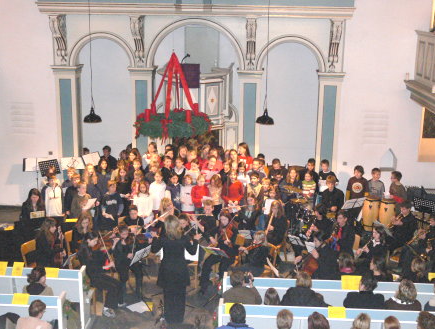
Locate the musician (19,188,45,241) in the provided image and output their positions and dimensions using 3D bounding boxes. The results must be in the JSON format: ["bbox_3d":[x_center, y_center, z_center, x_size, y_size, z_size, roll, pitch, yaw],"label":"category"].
[{"bbox_3d":[-3.512,1.054,12.318,0.480,1.250,0.650,-1,12,-8],"label":"musician"}]

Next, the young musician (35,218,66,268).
[{"bbox_3d":[-2.530,1.511,10.266,0.750,1.260,0.520,10,15,36],"label":"young musician"}]

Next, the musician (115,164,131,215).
[{"bbox_3d":[-1.829,0.749,12.548,0.420,1.483,0.320,-2,14,-11],"label":"musician"}]

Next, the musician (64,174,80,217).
[{"bbox_3d":[-2.725,0.847,12.267,0.400,1.358,0.300,-1,14,-8],"label":"musician"}]

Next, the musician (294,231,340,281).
[{"bbox_3d":[1.389,1.632,9.978,0.800,1.254,0.580,-3,14,-17],"label":"musician"}]

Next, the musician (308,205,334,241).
[{"bbox_3d":[1.659,1.319,11.257,0.750,1.260,0.520,-7,16,-29],"label":"musician"}]

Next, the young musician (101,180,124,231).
[{"bbox_3d":[-2.018,0.971,12.449,0.440,1.400,0.320,-2,13,-11],"label":"young musician"}]

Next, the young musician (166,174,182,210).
[{"bbox_3d":[-0.876,0.815,13.169,0.400,1.330,0.300,-1,14,-7],"label":"young musician"}]

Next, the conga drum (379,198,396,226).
[{"bbox_3d":[3.676,1.074,13.942,0.370,0.690,0.370,1,14,0],"label":"conga drum"}]

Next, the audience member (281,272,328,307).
[{"bbox_3d":[1.078,1.965,8.407,0.550,1.347,0.750,2,14,4],"label":"audience member"}]

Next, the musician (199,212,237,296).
[{"bbox_3d":[0.007,1.431,10.778,0.520,1.290,0.750,13,19,39],"label":"musician"}]

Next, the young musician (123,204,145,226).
[{"bbox_3d":[-1.479,1.350,11.452,0.500,1.230,0.680,-3,15,-15],"label":"young musician"}]

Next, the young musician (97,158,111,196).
[{"bbox_3d":[-2.345,0.651,13.353,0.420,1.530,0.300,-1,12,-8],"label":"young musician"}]

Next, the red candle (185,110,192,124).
[{"bbox_3d":[-0.491,-0.810,11.151,0.100,0.230,0.100,1,14,0],"label":"red candle"}]

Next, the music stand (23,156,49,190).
[{"bbox_3d":[-4.015,0.506,14.343,0.520,1.340,0.420,1,14,0],"label":"music stand"}]

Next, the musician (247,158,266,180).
[{"bbox_3d":[0.795,0.558,13.527,0.420,1.430,0.320,1,12,3],"label":"musician"}]

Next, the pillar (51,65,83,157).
[{"bbox_3d":[-3.158,-0.585,13.976,0.580,3.109,0.550,2,14,4],"label":"pillar"}]

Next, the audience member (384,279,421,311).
[{"bbox_3d":[2.484,2.070,8.730,0.500,1.300,0.720,1,14,2],"label":"audience member"}]

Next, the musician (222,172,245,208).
[{"bbox_3d":[0.292,0.806,12.450,0.430,1.445,0.320,1,14,0],"label":"musician"}]

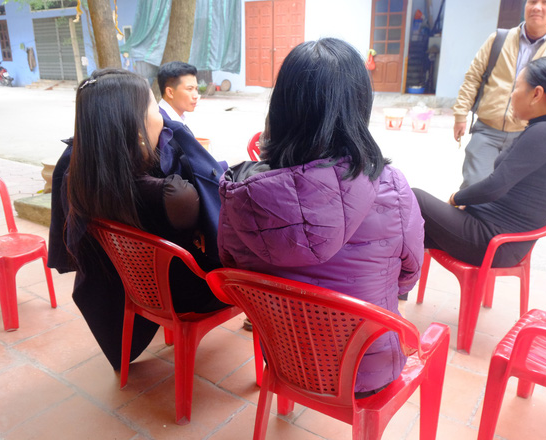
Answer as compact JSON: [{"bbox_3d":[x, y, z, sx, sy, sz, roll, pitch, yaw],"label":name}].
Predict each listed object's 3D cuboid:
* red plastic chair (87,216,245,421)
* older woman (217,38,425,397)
[{"bbox_3d":[-0.343,0.280,1.629,0.530,0.668,0.424,12,20,35],"label":"red plastic chair"},{"bbox_3d":[0.218,0.125,1.319,0.530,1.145,0.721,7,18,23],"label":"older woman"}]

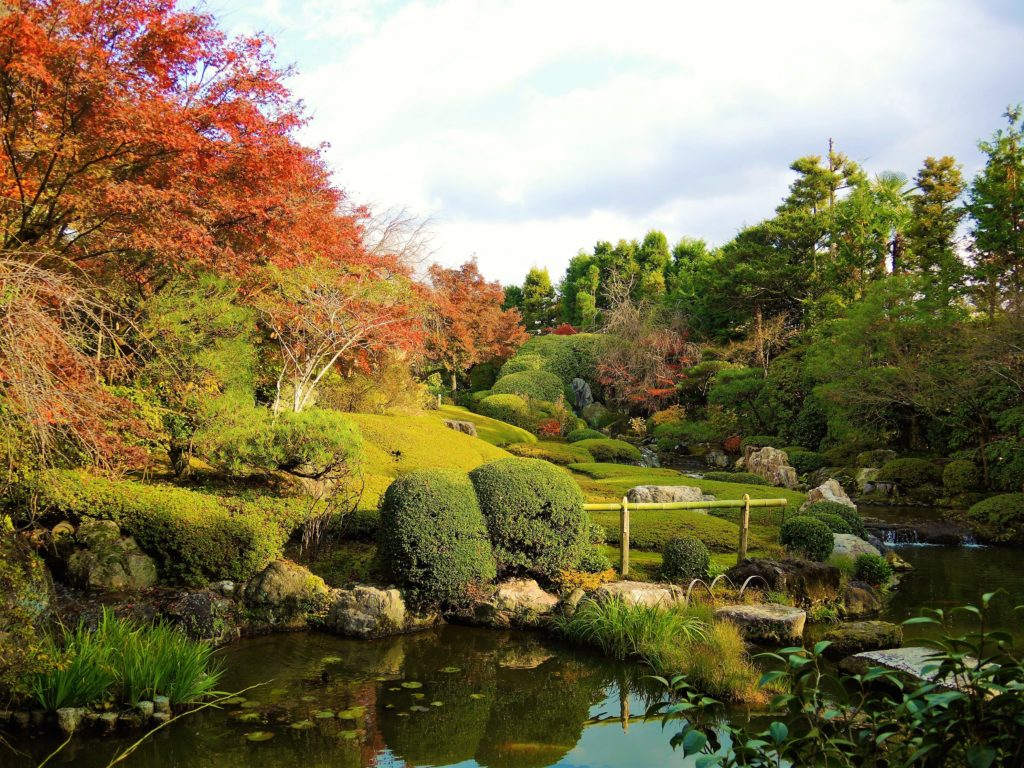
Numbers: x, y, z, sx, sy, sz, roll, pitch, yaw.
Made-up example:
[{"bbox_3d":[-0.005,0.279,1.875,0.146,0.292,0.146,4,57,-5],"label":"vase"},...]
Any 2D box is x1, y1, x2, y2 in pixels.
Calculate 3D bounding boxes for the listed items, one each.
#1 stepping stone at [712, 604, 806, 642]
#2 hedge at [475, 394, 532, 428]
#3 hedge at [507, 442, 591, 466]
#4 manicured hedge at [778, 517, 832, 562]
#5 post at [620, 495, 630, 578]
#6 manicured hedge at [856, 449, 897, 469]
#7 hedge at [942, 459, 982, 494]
[{"bbox_3d":[2.475,2.375,8.250,0.800,0.240,0.620,-1,-3,30],"label":"stepping stone"},{"bbox_3d":[-0.195,0.714,21.500,1.460,0.880,1.400,0,-2,0],"label":"hedge"},{"bbox_3d":[0.883,1.606,19.000,2.000,0.550,1.500,0,-1,0],"label":"hedge"},{"bbox_3d":[3.555,1.871,10.000,0.660,0.550,0.640,0,-1,20],"label":"manicured hedge"},{"bbox_3d":[1.208,1.620,8.800,0.080,0.850,0.080,0,-1,-22],"label":"post"},{"bbox_3d":[8.100,1.690,18.400,0.900,0.500,0.800,0,-2,0],"label":"manicured hedge"},{"bbox_3d":[8.974,1.853,16.500,0.780,0.740,0.750,-1,-1,29],"label":"hedge"}]

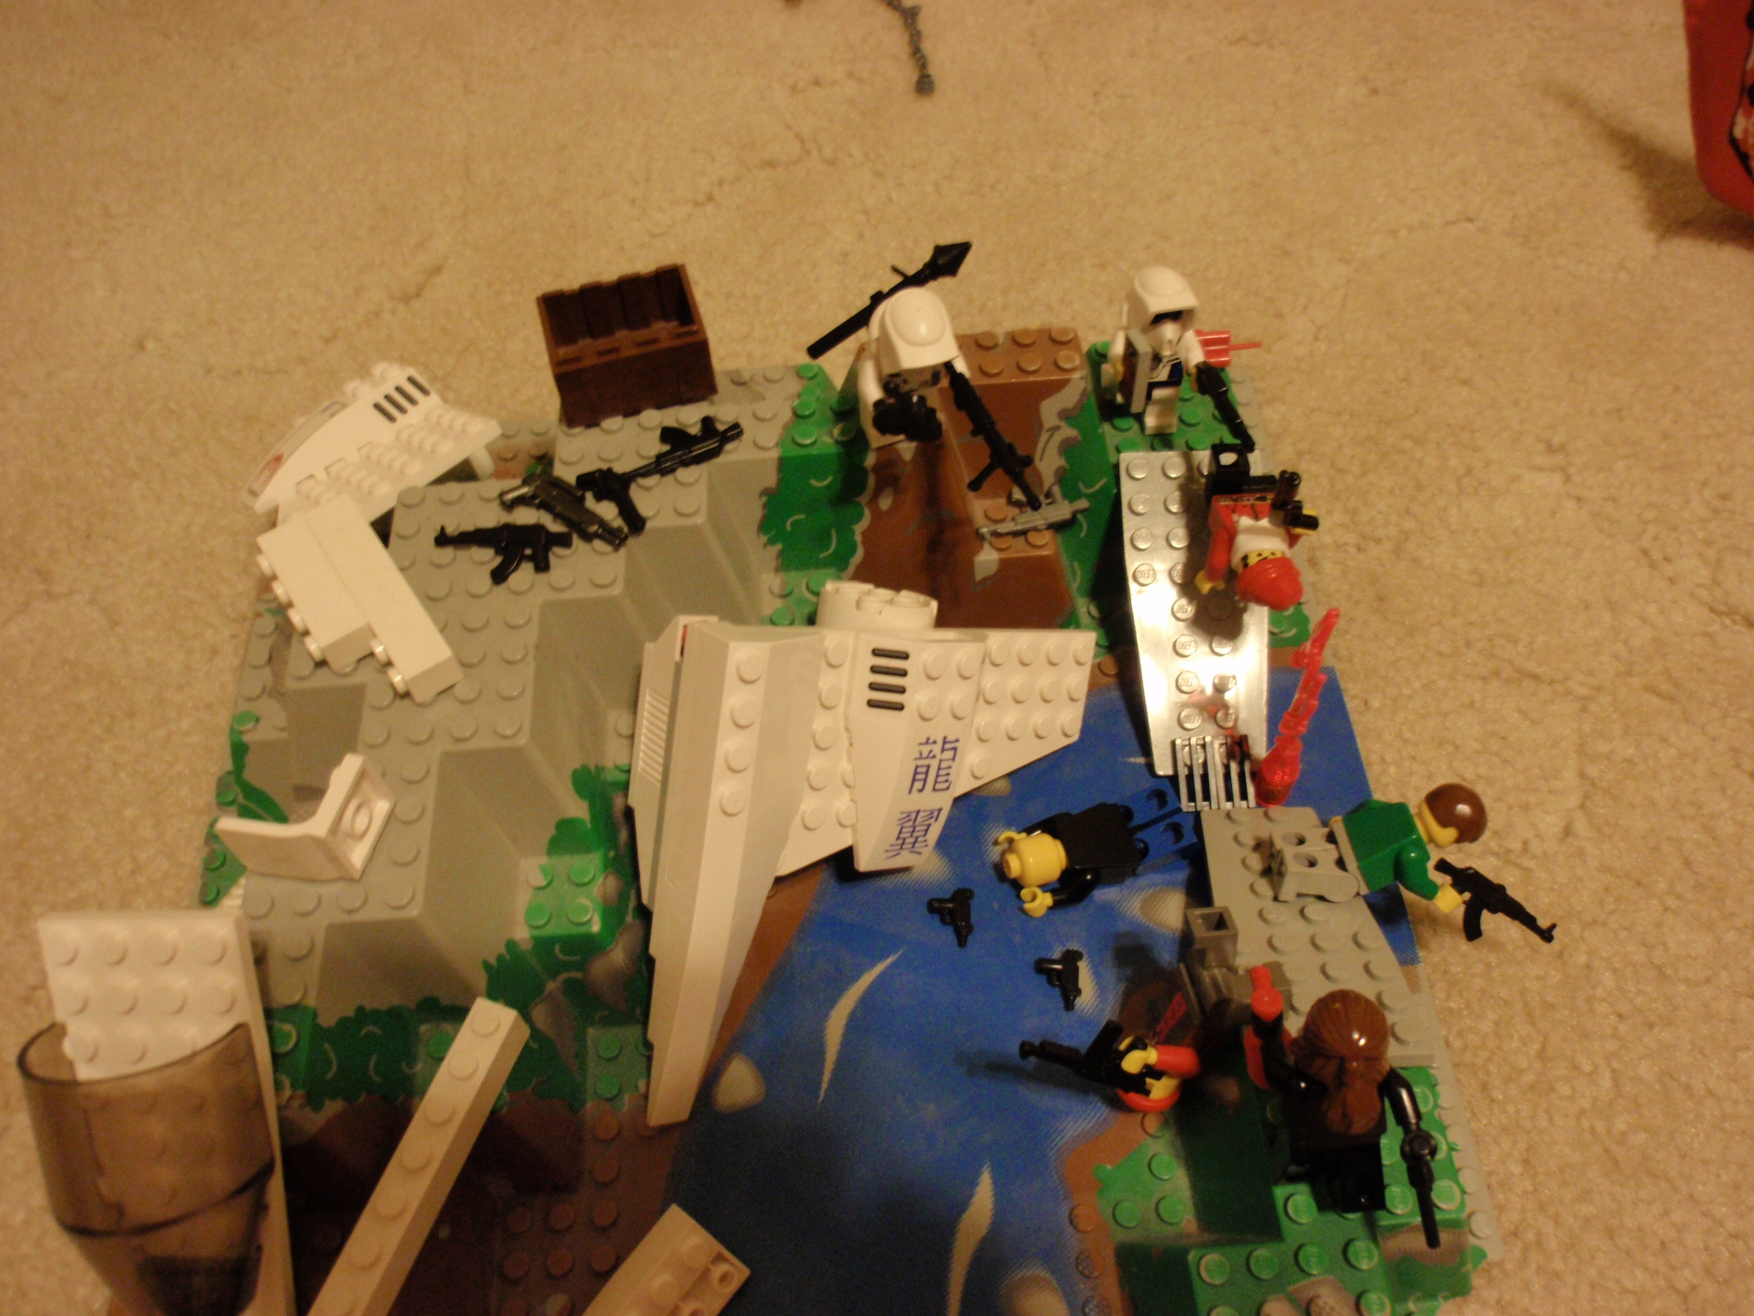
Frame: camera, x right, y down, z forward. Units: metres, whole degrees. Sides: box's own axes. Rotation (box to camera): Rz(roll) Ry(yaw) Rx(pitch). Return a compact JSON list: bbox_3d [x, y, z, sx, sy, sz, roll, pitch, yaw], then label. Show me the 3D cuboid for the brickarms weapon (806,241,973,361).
[{"bbox_3d":[0.003,-0.073,0.288,0.046,0.007,0.011,-38,62,-20],"label":"brickarms weapon"}]

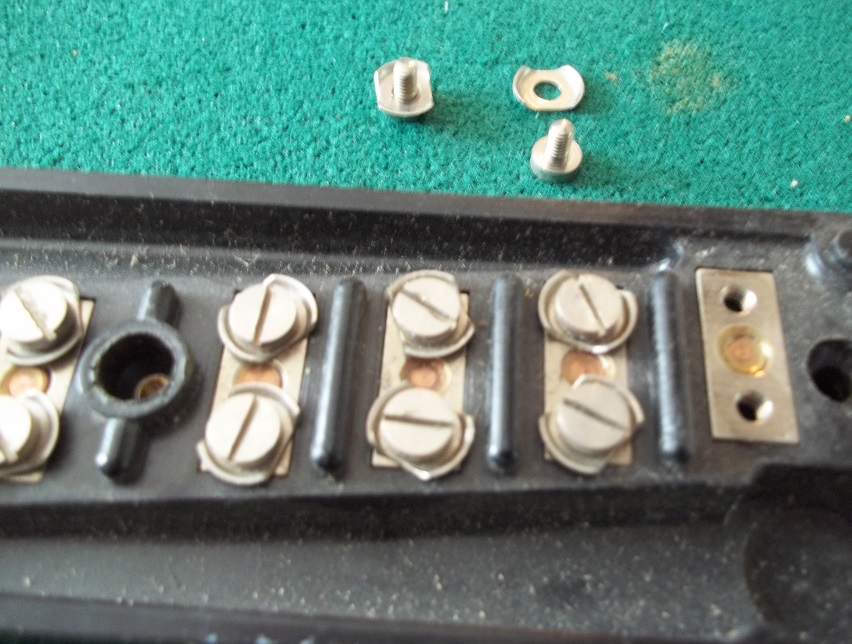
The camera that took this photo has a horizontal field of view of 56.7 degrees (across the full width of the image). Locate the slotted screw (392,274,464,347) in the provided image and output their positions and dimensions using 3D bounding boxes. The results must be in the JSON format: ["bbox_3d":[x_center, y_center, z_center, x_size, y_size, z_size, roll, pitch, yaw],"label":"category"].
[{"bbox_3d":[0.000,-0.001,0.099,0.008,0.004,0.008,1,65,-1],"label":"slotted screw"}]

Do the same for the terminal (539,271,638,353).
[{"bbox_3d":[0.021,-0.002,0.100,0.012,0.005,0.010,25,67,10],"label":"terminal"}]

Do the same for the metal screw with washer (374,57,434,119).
[{"bbox_3d":[-0.003,-0.039,0.131,0.010,0.011,0.012,-5,60,-4],"label":"metal screw with washer"}]

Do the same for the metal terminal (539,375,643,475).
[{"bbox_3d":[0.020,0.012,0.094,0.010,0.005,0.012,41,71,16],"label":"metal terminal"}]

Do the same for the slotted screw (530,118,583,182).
[{"bbox_3d":[0.021,-0.028,0.125,0.008,0.011,0.008,2,60,3],"label":"slotted screw"}]

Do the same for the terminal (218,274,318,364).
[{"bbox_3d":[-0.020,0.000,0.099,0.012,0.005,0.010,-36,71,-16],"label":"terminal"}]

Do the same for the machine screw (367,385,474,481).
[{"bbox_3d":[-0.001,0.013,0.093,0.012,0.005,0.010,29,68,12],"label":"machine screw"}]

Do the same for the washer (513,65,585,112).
[{"bbox_3d":[0.021,-0.040,0.135,0.012,0.002,0.009,4,60,0],"label":"washer"}]

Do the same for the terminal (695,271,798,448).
[{"bbox_3d":[0.040,0.004,0.101,0.010,0.002,0.023,4,65,0],"label":"terminal"}]

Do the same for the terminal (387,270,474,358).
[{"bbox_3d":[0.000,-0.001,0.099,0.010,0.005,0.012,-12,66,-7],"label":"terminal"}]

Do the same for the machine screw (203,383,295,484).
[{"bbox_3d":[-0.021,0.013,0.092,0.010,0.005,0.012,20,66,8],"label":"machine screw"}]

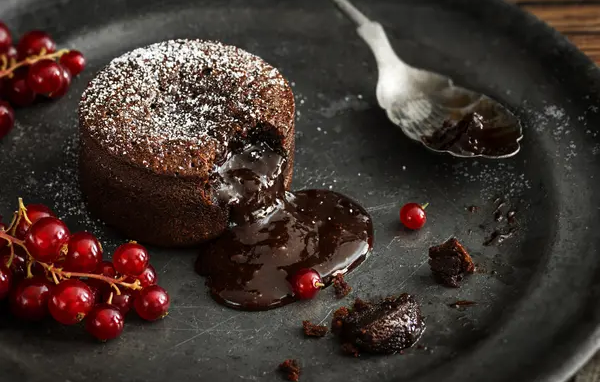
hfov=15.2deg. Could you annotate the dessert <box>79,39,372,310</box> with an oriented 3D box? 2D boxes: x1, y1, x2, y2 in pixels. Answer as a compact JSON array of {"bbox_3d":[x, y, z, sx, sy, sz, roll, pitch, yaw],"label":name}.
[{"bbox_3d":[-0.026,-0.008,0.754,0.073,0.035,0.108,-31,50,-31],"label":"dessert"}]

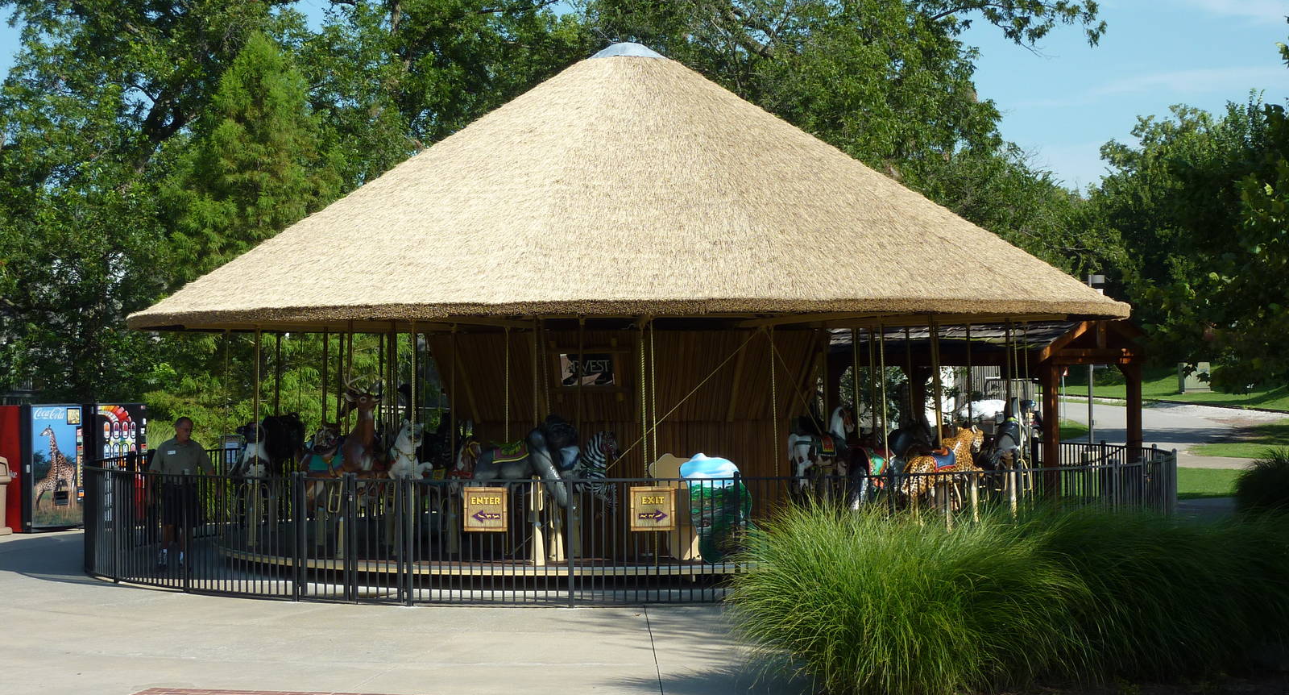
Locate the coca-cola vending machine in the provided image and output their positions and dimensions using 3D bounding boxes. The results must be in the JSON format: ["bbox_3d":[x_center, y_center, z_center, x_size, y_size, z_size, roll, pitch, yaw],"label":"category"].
[{"bbox_3d":[-9.267,1.833,33.743,0.850,1.920,0.970,-1,-1,38],"label":"coca-cola vending machine"}]

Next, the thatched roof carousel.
[{"bbox_3d":[-0.194,-0.644,28.414,12.820,6.580,12.820,0,-1,0],"label":"thatched roof carousel"}]

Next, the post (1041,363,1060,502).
[{"bbox_3d":[5.849,1.407,31.474,0.190,2.450,0.190,0,-1,-35],"label":"post"}]

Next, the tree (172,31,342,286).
[{"bbox_3d":[-7.064,-1.443,40.023,4.200,8.600,4.200,0,-1,0],"label":"tree"}]

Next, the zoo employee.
[{"bbox_3d":[-5.587,1.752,26.503,0.680,1.830,0.420,0,-1,-21],"label":"zoo employee"}]

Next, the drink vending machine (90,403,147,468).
[{"bbox_3d":[-8.521,1.839,34.683,0.850,1.920,0.970,-1,-1,38],"label":"drink vending machine"}]

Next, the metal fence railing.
[{"bbox_3d":[-0.172,2.000,28.379,13.700,1.290,13.700,0,-1,0],"label":"metal fence railing"}]

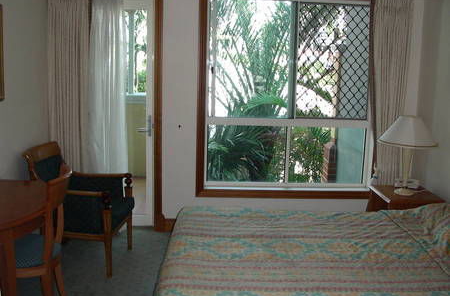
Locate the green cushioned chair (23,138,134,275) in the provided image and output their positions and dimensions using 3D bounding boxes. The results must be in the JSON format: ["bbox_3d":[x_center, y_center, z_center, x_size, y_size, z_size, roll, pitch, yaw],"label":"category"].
[{"bbox_3d":[-1.082,0.450,3.791,0.676,0.902,0.628,2,10,4],"label":"green cushioned chair"}]

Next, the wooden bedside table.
[{"bbox_3d":[1.566,0.644,4.278,0.524,0.496,0.558,1,10,-1],"label":"wooden bedside table"}]

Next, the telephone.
[{"bbox_3d":[1.642,0.321,4.484,0.210,0.078,0.170,3,10,10],"label":"telephone"}]

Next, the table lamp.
[{"bbox_3d":[1.558,0.057,4.250,0.512,0.671,0.496,1,10,-1],"label":"table lamp"}]

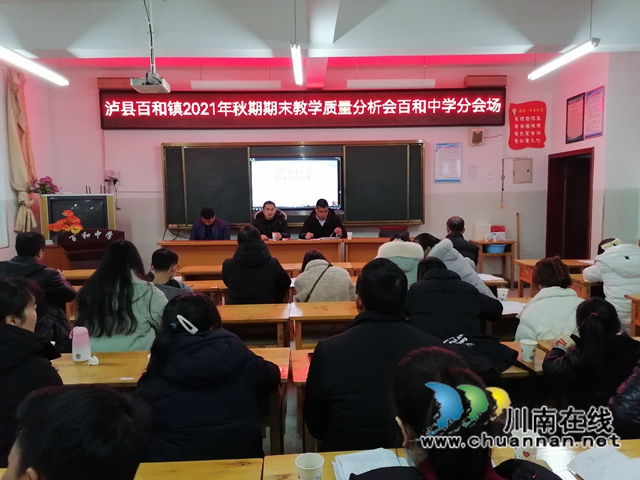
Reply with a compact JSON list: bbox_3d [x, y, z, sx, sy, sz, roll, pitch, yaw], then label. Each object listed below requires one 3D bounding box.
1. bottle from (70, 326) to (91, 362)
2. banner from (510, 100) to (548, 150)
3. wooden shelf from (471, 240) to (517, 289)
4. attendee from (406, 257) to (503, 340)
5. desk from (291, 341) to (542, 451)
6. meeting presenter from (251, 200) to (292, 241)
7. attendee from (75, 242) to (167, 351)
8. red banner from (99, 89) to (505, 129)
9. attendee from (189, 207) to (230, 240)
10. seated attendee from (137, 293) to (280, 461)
[{"bbox_3d":[-1.020,0.450,2.056,0.078,0.150,0.074,-1,5,-2],"label":"bottle"},{"bbox_3d":[3.331,-1.838,7.717,0.610,0.770,0.020,-1,5,-1],"label":"banner"},{"bbox_3d":[2.750,0.406,7.632,0.620,0.760,0.420,-1,5,-1],"label":"wooden shelf"},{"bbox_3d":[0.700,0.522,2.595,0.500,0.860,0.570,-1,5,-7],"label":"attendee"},{"bbox_3d":[0.488,0.912,2.164,1.200,0.760,0.400,-1,6,-2],"label":"desk"},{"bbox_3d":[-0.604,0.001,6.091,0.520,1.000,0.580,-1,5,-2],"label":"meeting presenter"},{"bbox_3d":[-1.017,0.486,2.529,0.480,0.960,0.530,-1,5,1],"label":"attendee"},{"bbox_3d":[-0.231,-2.006,7.308,6.130,0.575,0.100,-1,4,-1],"label":"red banner"},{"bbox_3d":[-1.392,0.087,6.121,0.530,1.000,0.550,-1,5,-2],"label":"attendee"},{"bbox_3d":[-0.376,0.727,1.765,0.490,1.130,0.720,-1,4,-1],"label":"seated attendee"}]

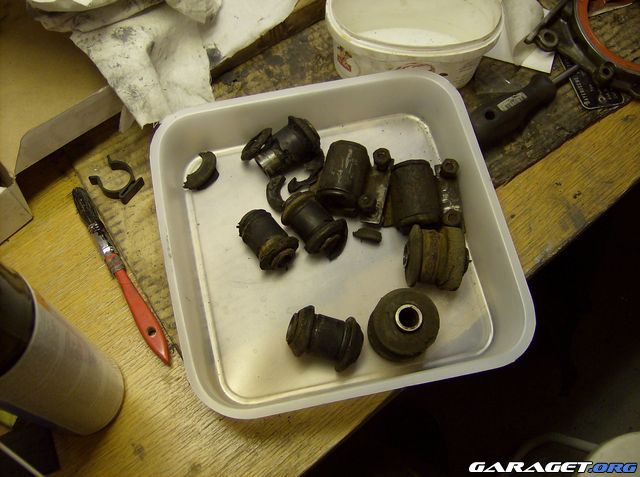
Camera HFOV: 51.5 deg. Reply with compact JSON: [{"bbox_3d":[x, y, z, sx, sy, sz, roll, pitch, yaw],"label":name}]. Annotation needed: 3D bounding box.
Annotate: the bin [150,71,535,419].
[{"bbox_3d":[0.013,0.000,0.587,0.290,0.052,0.288,-12,69,-5],"label":"bin"}]

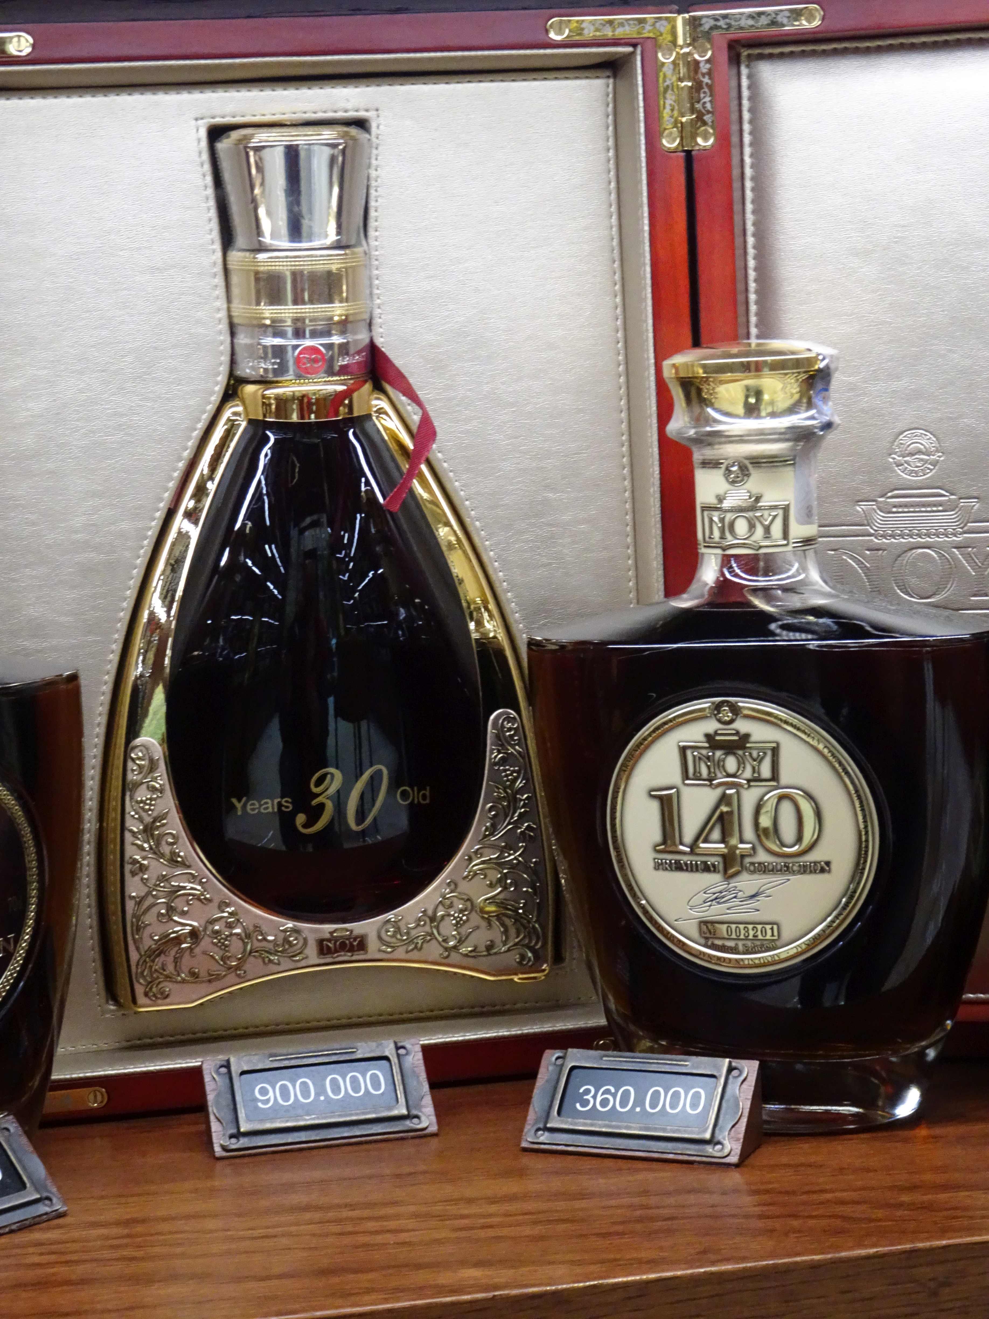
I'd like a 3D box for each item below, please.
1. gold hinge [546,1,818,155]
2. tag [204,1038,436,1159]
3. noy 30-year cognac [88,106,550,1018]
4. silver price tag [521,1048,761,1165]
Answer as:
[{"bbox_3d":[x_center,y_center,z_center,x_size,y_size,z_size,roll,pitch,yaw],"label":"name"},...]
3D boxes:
[{"bbox_3d":[0.065,-0.197,0.882,0.093,0.047,0.011,-3,7,-1],"label":"gold hinge"},{"bbox_3d":[-0.058,0.145,0.858,0.073,0.028,0.029,-4,7,-11],"label":"tag"},{"bbox_3d":[-0.065,-0.035,0.905,0.154,0.298,0.068,-4,7,-11],"label":"noy 30-year cognac"},{"bbox_3d":[0.046,0.144,0.832,0.073,0.028,0.029,0,8,22],"label":"silver price tag"}]

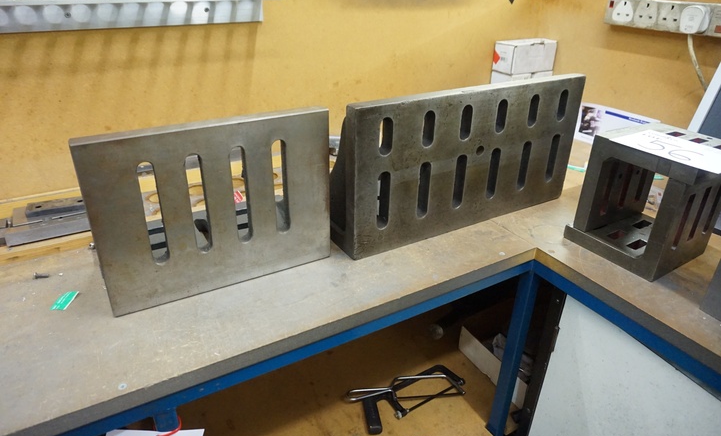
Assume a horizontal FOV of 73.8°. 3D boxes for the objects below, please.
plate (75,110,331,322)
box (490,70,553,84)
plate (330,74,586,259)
[{"bbox_3d":[-0.223,-0.047,0.693,0.301,0.225,0.194,-14,31,-27],"label":"plate"},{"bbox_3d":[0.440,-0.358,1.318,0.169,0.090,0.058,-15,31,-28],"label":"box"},{"bbox_3d":[0.141,-0.129,0.850,0.464,0.229,0.192,-15,31,-28],"label":"plate"}]

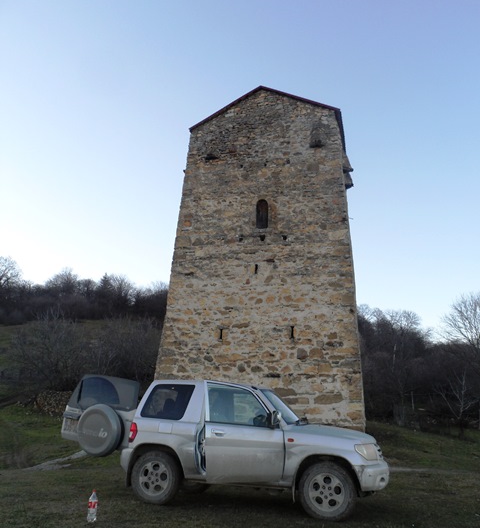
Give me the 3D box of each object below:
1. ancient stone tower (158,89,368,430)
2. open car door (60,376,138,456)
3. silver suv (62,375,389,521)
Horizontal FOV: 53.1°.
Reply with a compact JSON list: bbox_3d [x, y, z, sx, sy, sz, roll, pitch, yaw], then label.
[{"bbox_3d":[1.452,0.324,20.056,7.155,13.922,6.800,-3,-18,16],"label":"ancient stone tower"},{"bbox_3d":[-2.050,2.184,7.128,1.300,1.080,0.430,1,-17,25],"label":"open car door"},{"bbox_3d":[-0.281,2.604,7.133,4.630,1.700,1.800,-3,-19,15],"label":"silver suv"}]

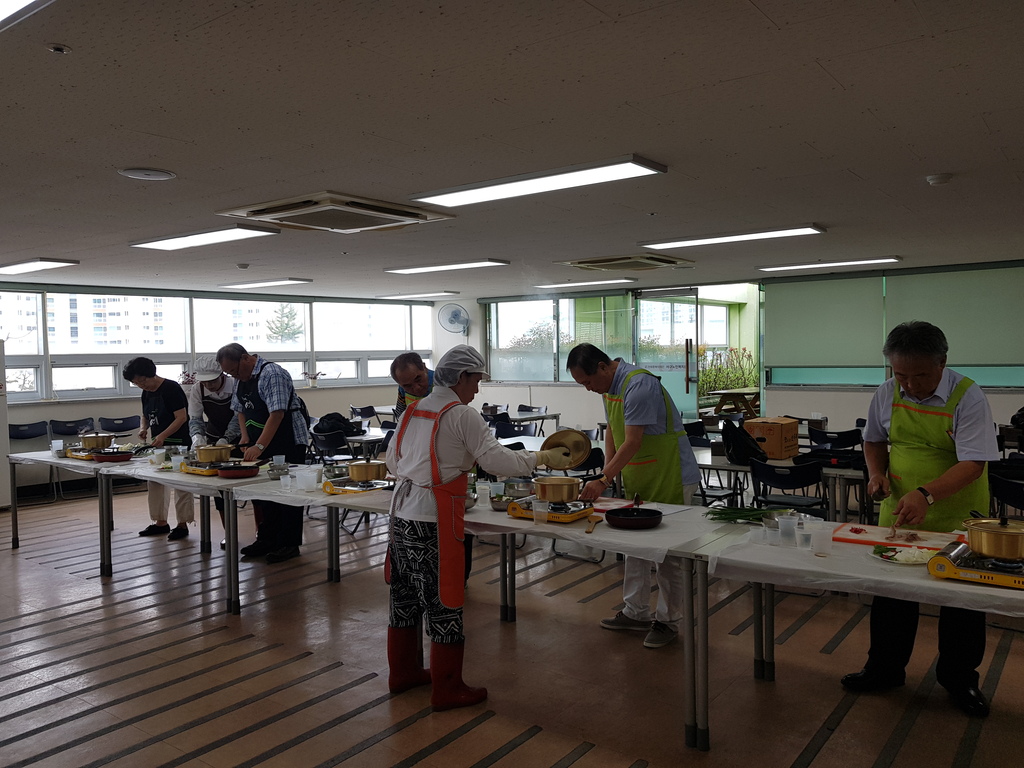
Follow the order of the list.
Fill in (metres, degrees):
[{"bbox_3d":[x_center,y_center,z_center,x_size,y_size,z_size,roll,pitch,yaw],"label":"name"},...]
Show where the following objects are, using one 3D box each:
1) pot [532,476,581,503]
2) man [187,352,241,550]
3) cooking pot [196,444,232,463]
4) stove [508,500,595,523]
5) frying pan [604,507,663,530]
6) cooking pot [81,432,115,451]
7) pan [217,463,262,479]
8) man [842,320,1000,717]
[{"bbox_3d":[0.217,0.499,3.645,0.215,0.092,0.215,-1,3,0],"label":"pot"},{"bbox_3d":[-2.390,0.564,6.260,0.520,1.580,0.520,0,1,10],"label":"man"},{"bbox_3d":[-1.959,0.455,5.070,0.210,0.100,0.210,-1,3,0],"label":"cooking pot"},{"bbox_3d":[0.184,0.593,3.730,0.325,0.088,0.270,1,2,35],"label":"stove"},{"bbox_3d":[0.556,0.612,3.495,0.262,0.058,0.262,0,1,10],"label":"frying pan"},{"bbox_3d":[-3.377,0.459,6.244,0.245,0.115,0.245,0,1,0],"label":"cooking pot"},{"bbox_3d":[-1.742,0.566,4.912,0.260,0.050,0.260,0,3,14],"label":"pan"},{"bbox_3d":[1.795,0.560,3.390,0.620,1.670,0.540,1,2,35],"label":"man"}]

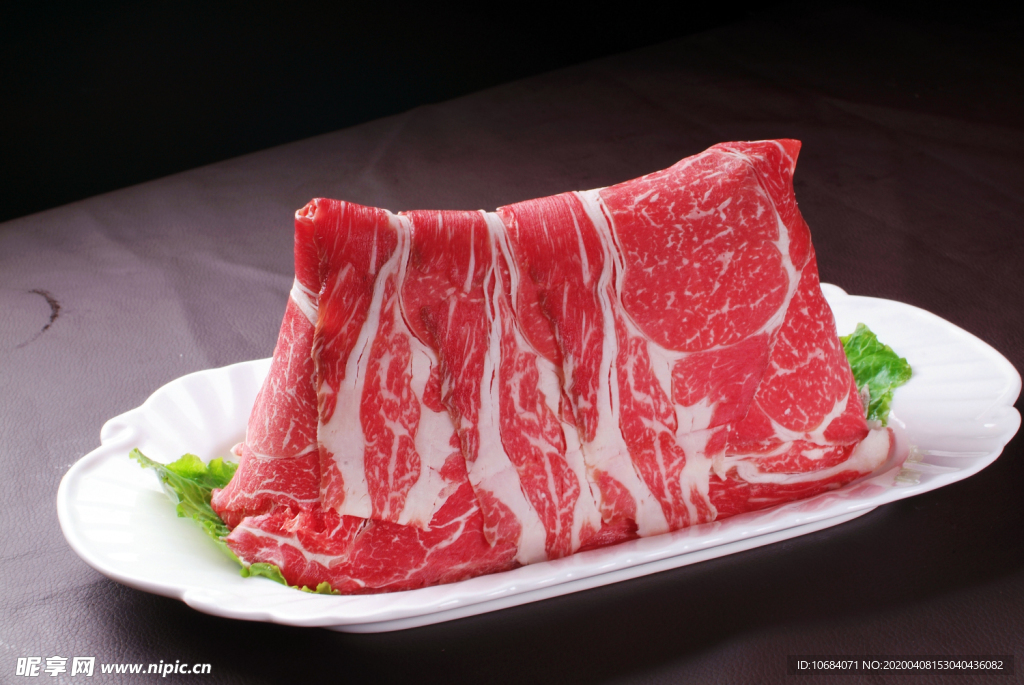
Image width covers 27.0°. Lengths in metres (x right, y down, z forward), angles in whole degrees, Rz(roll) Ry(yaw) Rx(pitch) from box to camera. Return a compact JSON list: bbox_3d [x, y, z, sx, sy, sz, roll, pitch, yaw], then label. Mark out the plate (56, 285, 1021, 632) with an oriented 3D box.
[{"bbox_3d":[0.018,0.048,0.868,0.398,0.032,0.231,-11,26,-20],"label":"plate"}]

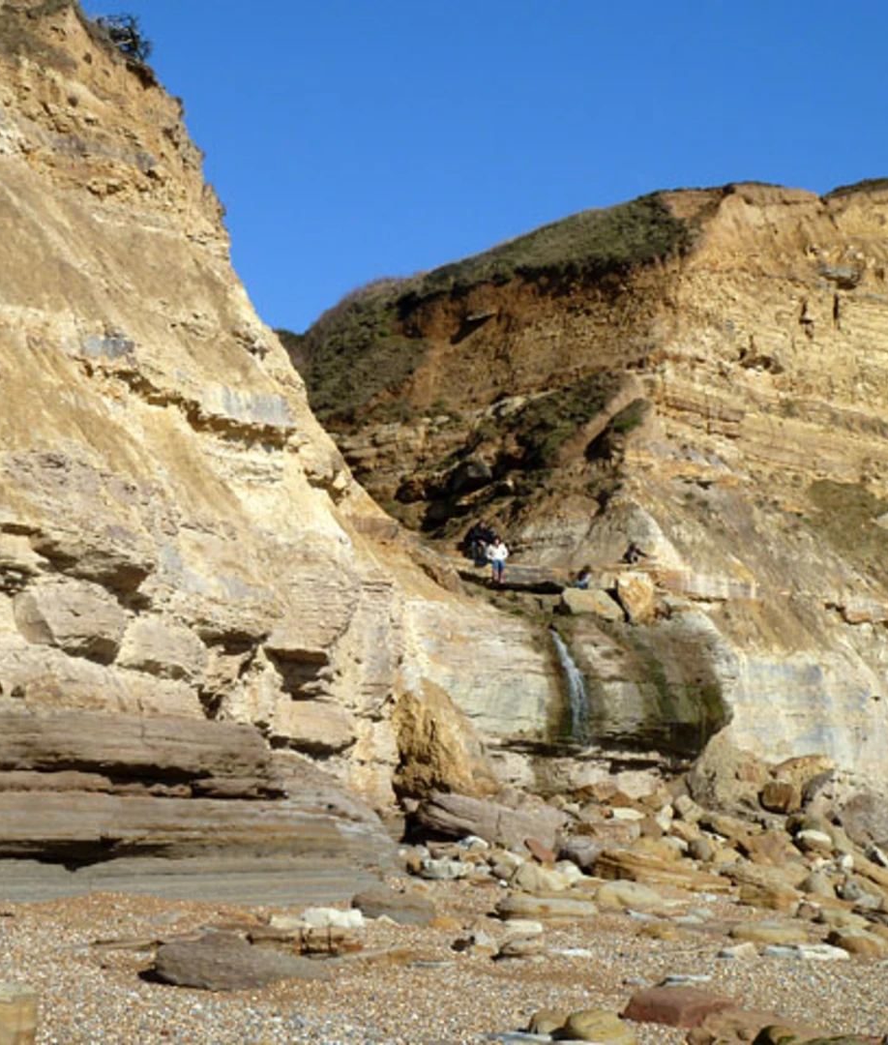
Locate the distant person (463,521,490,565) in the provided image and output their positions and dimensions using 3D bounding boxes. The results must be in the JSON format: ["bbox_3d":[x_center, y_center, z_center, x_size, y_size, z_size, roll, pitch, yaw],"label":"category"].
[{"bbox_3d":[0.853,0.536,60.000,0.660,1.130,0.750,2,-6,-14],"label":"distant person"}]

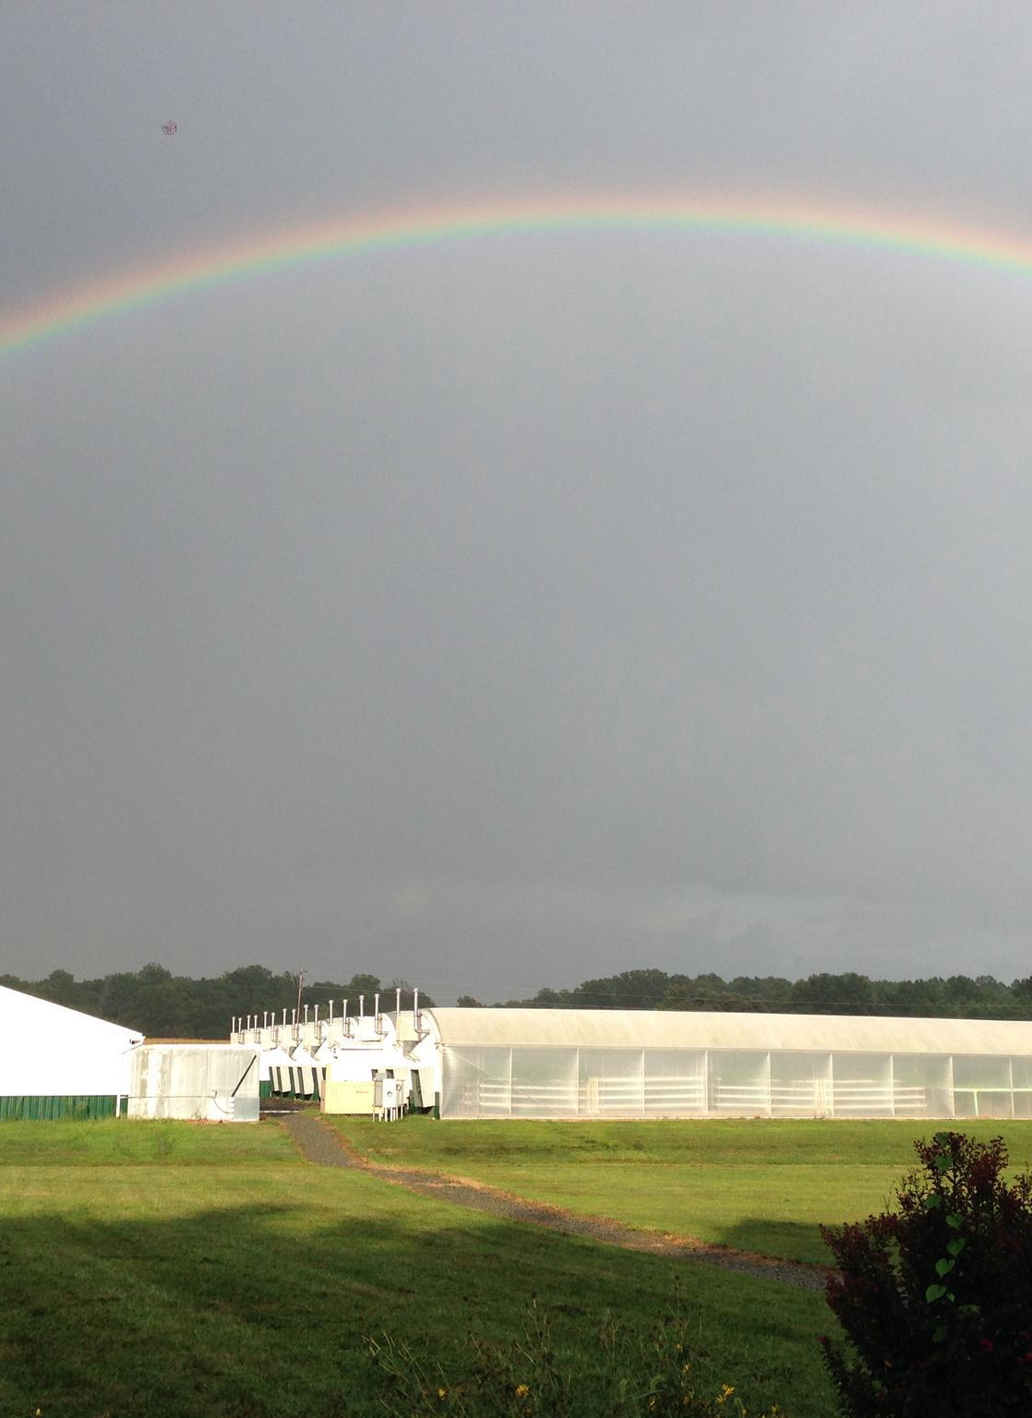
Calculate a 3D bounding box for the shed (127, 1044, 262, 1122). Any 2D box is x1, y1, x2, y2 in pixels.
[{"bbox_3d":[-11.014,12.539,60.472,4.270,2.520,3.200,4,-12,-19],"label":"shed"}]

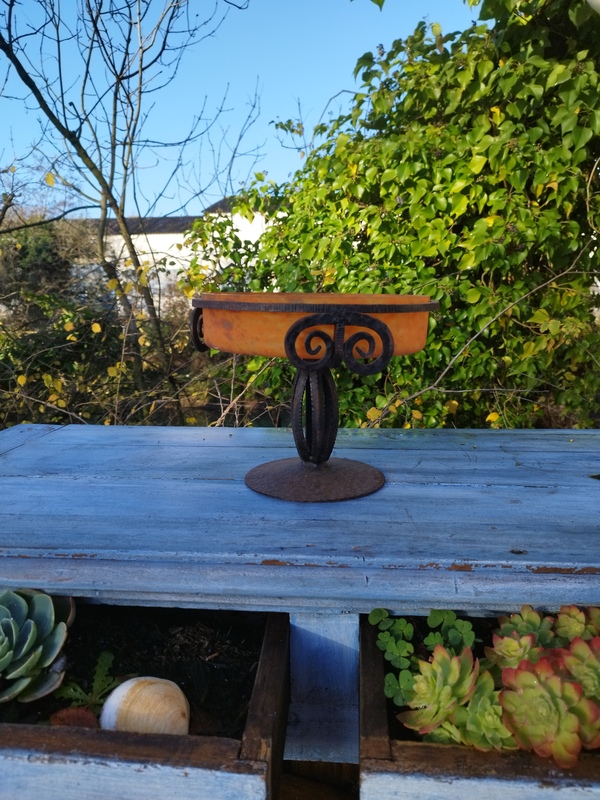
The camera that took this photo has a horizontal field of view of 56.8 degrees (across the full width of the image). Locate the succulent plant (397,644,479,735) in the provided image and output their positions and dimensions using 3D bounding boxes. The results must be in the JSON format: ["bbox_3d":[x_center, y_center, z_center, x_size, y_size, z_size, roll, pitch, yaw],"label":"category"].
[{"bbox_3d":[0.087,0.184,0.351,0.052,0.052,0.052,0,11,0],"label":"succulent plant"}]

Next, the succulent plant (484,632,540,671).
[{"bbox_3d":[0.147,0.175,0.384,0.040,0.034,0.040,0,11,0],"label":"succulent plant"}]

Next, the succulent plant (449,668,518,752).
[{"bbox_3d":[0.111,0.187,0.334,0.043,0.045,0.047,0,11,0],"label":"succulent plant"}]

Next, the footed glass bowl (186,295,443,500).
[{"bbox_3d":[0.019,-0.014,0.658,0.283,0.220,0.283,0,11,0],"label":"footed glass bowl"}]

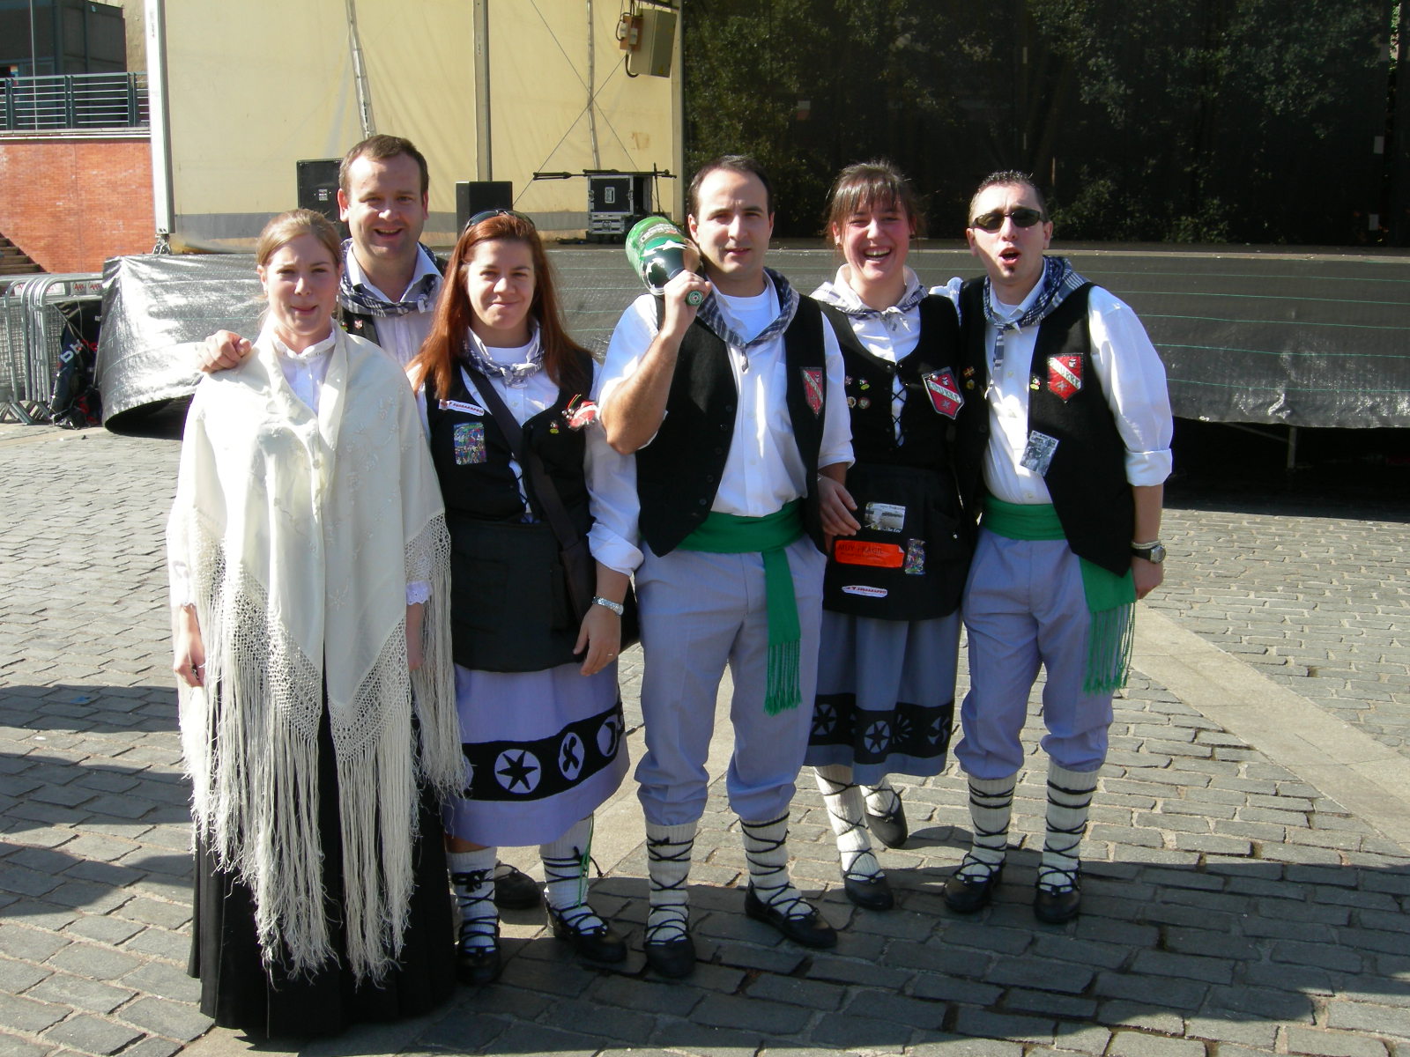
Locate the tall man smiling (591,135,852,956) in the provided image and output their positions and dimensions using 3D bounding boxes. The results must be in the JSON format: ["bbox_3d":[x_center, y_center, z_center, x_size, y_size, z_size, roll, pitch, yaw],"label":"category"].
[{"bbox_3d":[0.044,0.076,3.360,0.550,1.720,0.420,-5,12,-23],"label":"tall man smiling"}]

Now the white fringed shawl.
[{"bbox_3d":[-0.765,0.215,3.040,0.550,1.230,0.420,-3,11,-18],"label":"white fringed shawl"}]

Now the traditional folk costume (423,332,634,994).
[{"bbox_3d":[-0.380,0.257,3.310,0.490,1.390,0.370,-2,11,-10],"label":"traditional folk costume"}]

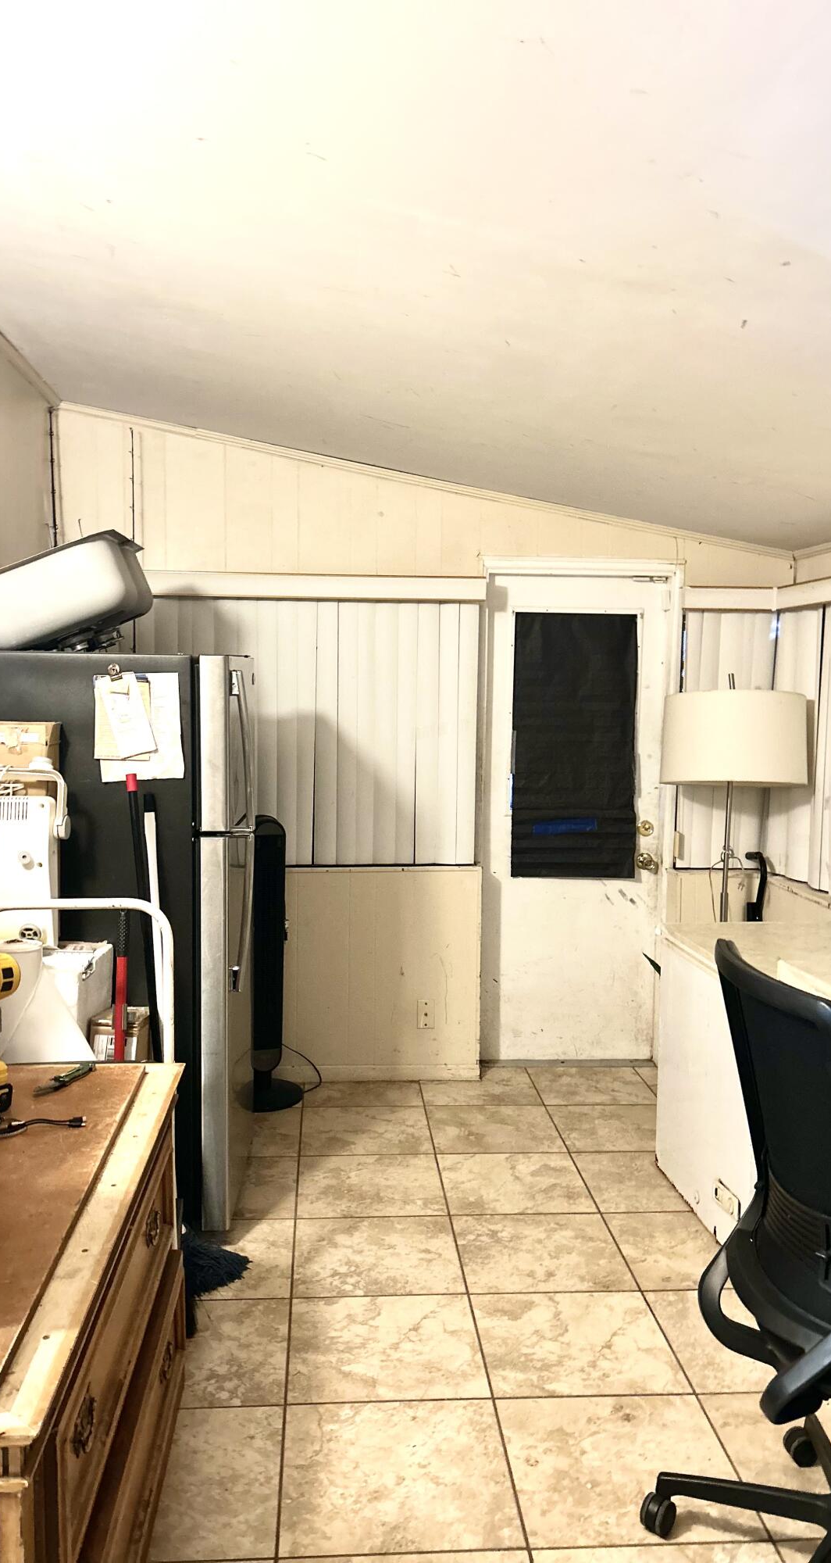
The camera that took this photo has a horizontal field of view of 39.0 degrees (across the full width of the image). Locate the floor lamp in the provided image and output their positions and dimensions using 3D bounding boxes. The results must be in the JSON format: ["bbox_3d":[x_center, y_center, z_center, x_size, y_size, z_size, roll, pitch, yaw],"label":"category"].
[{"bbox_3d":[1.153,0.452,4.347,0.520,1.610,0.520,1,4,-4],"label":"floor lamp"}]

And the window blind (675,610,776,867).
[{"bbox_3d":[1.252,-0.172,4.728,0.390,1.070,0.070,1,4,-4],"label":"window blind"}]

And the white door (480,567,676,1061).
[{"bbox_3d":[0.662,0.173,4.927,0.770,2.040,0.060,1,4,-4],"label":"white door"}]

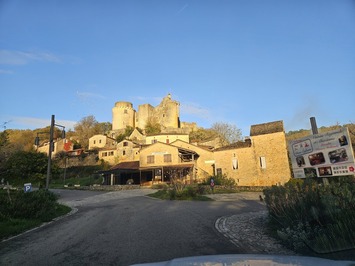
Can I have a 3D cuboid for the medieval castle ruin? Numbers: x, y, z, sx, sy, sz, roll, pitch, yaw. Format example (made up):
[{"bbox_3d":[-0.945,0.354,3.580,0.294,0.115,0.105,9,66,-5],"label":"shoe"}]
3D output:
[{"bbox_3d":[-14.230,-10.760,144.910,48.500,21.500,27.000,1,-12,-6],"label":"medieval castle ruin"}]

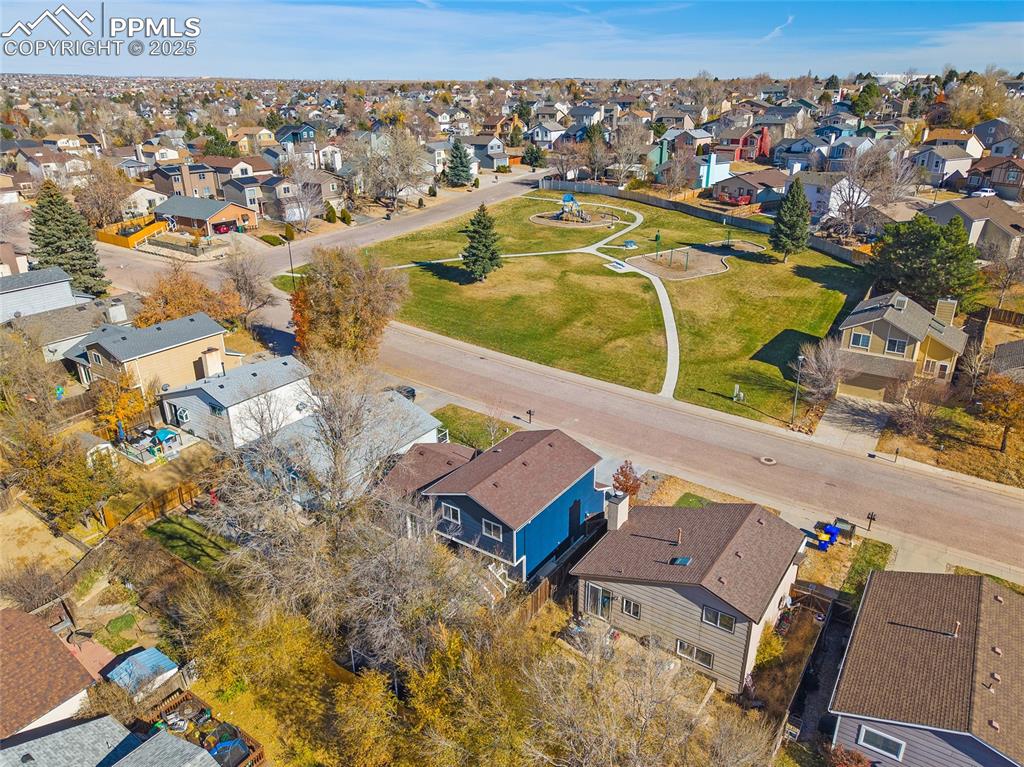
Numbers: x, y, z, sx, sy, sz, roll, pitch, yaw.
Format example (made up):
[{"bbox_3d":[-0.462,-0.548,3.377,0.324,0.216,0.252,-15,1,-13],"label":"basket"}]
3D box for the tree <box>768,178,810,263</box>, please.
[{"bbox_3d":[41.430,-24.010,104.810,5.910,12.290,5.910,0,23,0],"label":"tree"}]

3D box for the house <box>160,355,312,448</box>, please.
[{"bbox_3d":[-24.569,0.933,63.669,10.947,5.696,9.078,15,28,33],"label":"house"}]

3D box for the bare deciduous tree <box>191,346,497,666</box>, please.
[{"bbox_3d":[-9.380,6.030,40.460,15.680,16.200,14.580,0,23,0],"label":"bare deciduous tree"}]

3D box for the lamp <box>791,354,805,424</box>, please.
[{"bbox_3d":[26.236,0.666,65.204,0.500,6.880,0.750,14,27,33],"label":"lamp"}]

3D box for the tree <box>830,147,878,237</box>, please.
[{"bbox_3d":[51.385,-28.432,106.460,6.304,12.718,6.304,9,25,24],"label":"tree"}]

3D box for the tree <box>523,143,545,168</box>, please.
[{"bbox_3d":[5.830,-61.910,192.130,5.960,6.340,5.960,0,23,0],"label":"tree"}]

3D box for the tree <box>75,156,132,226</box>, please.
[{"bbox_3d":[-72.275,-33.520,125.856,8.930,11.255,8.930,-13,25,-26],"label":"tree"}]

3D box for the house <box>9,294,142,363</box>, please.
[{"bbox_3d":[-47.176,-6.068,78.203,10.300,5.000,12.556,14,27,32],"label":"house"}]

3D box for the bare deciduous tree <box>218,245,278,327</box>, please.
[{"bbox_3d":[-30.642,-11.137,82.517,6.346,9.200,6.346,-10,24,-19],"label":"bare deciduous tree"}]

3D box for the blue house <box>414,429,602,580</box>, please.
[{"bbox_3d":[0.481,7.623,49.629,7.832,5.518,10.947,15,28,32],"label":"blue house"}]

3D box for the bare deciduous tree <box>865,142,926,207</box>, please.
[{"bbox_3d":[77.284,-41.917,143.000,10.300,12.400,9.600,11,26,25],"label":"bare deciduous tree"}]

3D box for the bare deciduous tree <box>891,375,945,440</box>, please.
[{"bbox_3d":[36.426,2.228,63.744,4.364,5.252,4.364,12,26,30],"label":"bare deciduous tree"}]

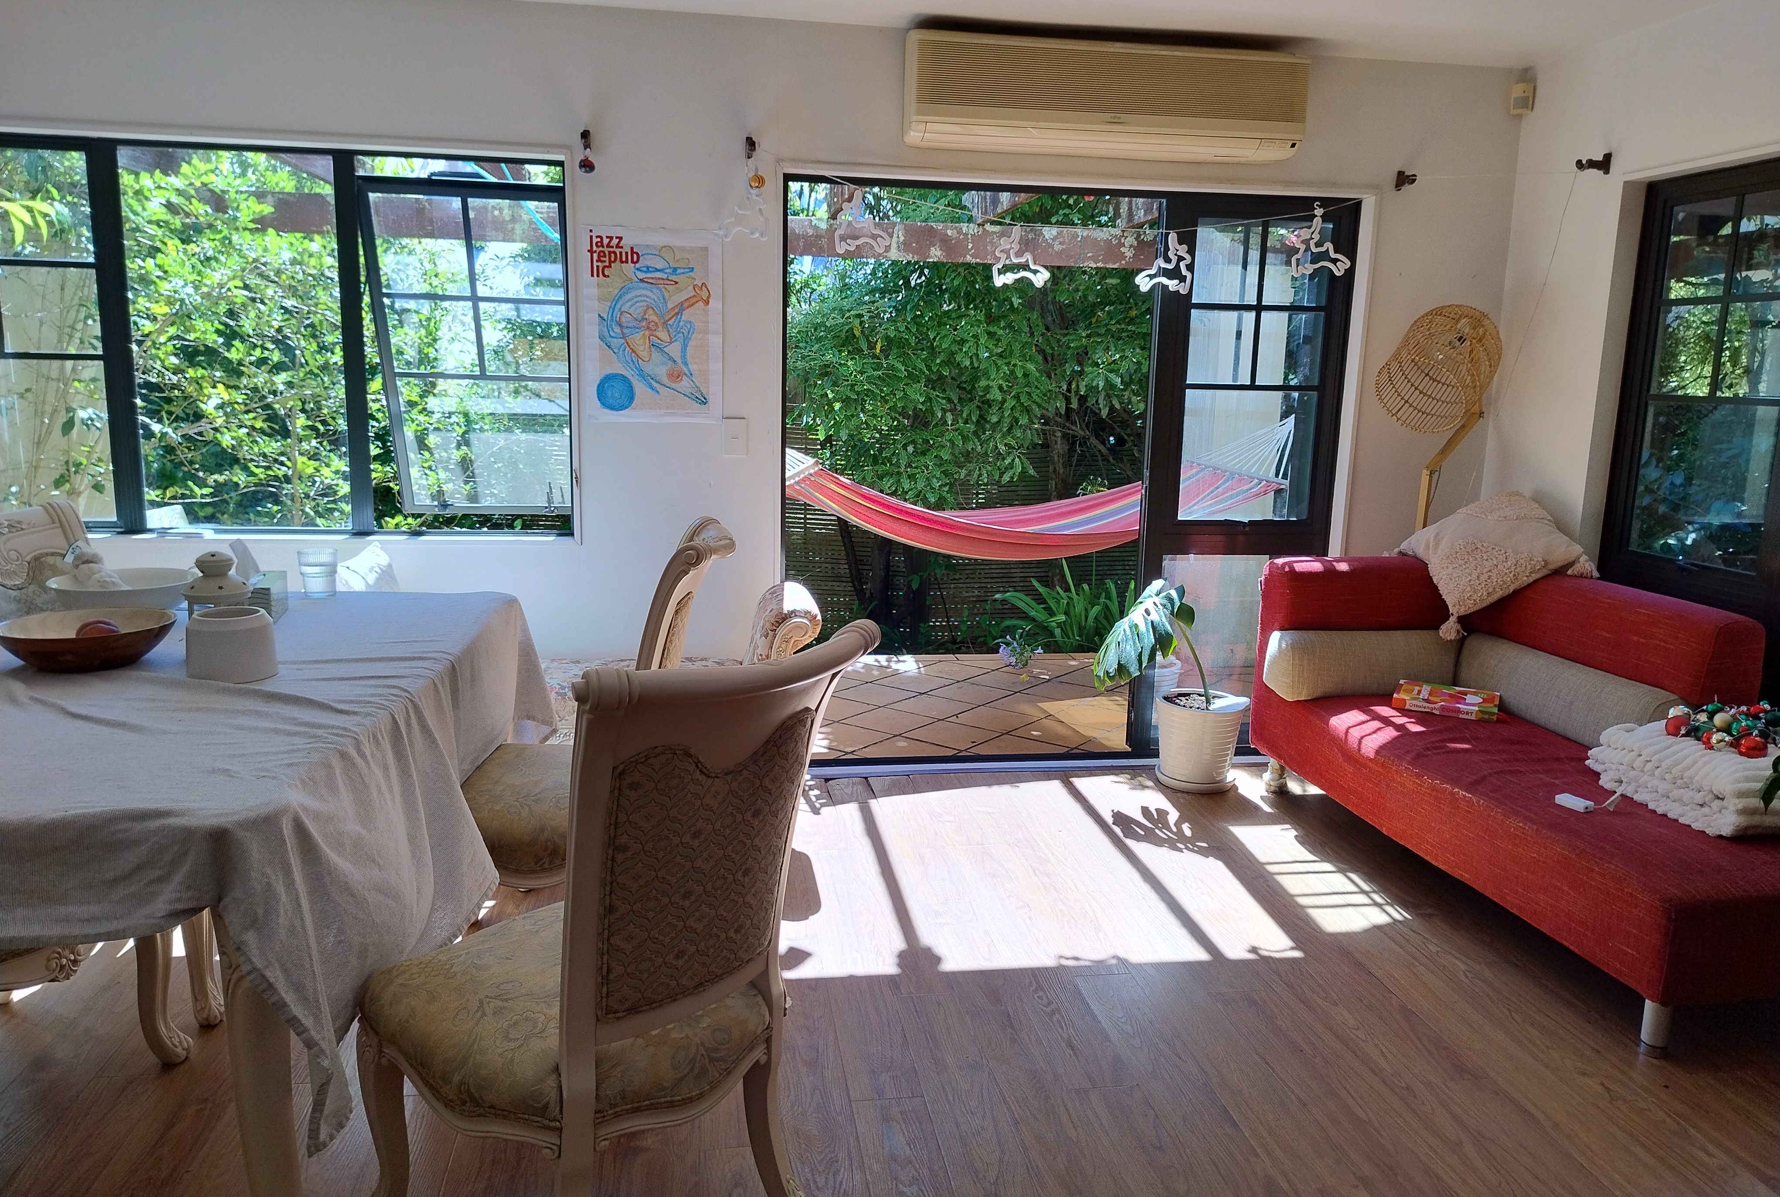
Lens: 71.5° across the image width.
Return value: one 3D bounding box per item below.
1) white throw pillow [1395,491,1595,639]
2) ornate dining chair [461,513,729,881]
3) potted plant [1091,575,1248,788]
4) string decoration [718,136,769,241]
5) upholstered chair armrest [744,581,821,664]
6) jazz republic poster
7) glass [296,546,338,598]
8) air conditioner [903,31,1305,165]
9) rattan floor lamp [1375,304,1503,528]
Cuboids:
[{"bbox_3d":[1.928,-0.147,3.974,0.450,0.150,0.450,-27,30,4],"label":"white throw pillow"},{"bbox_3d":[-0.638,0.349,2.707,0.630,1.020,0.520,0,11,-6],"label":"ornate dining chair"},{"bbox_3d":[0.934,0.275,4.131,0.565,0.710,0.350,0,11,-9],"label":"potted plant"},{"bbox_3d":[-0.446,-1.248,3.761,0.151,0.304,0.060,0,11,-9],"label":"string decoration"},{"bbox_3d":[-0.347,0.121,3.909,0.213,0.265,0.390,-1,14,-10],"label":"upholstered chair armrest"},{"bbox_3d":[-0.735,-0.849,3.856,0.420,0.597,0.012,0,11,-9],"label":"jazz republic poster"},{"bbox_3d":[-1.421,-0.064,3.084,0.100,0.112,0.100,0,11,-9],"label":"glass"},{"bbox_3d":[0.672,-1.553,3.850,1.230,0.290,0.200,0,11,-9],"label":"air conditioner"},{"bbox_3d":[1.792,-0.174,4.192,0.460,1.612,0.360,-8,14,-41],"label":"rattan floor lamp"}]

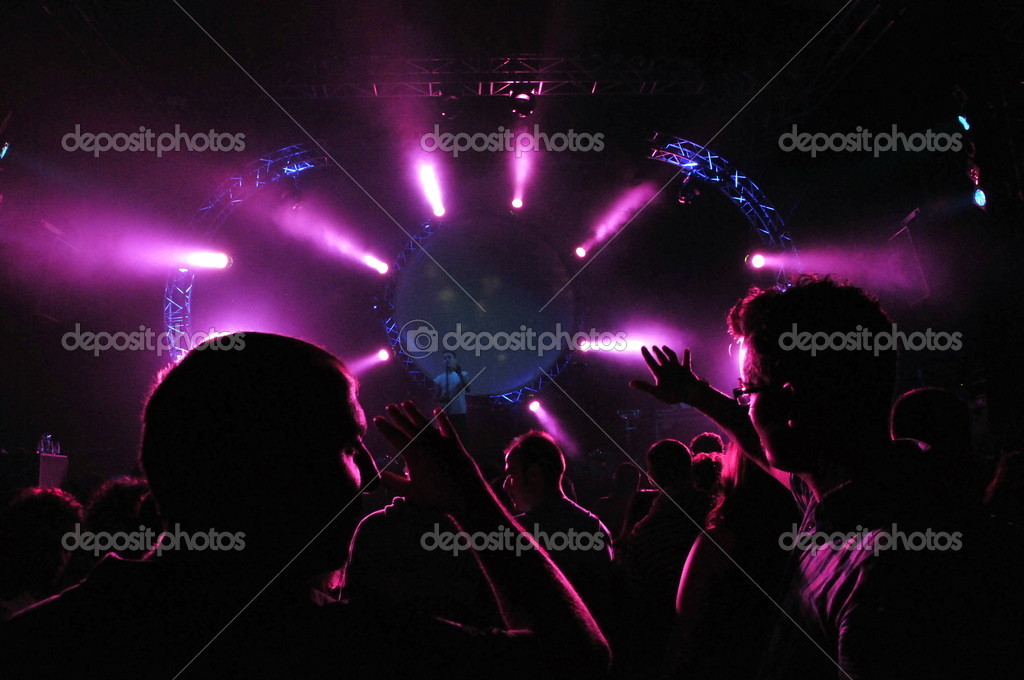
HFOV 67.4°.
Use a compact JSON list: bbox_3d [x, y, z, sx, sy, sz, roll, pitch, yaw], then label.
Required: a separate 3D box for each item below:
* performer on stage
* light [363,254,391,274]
[{"bbox_3d":[-0.903,1.038,11.346,0.560,1.760,0.400,-1,-7,11],"label":"performer on stage"},{"bbox_3d":[-2.054,-1.146,11.800,0.320,0.330,0.400,-8,-28,43],"label":"light"}]

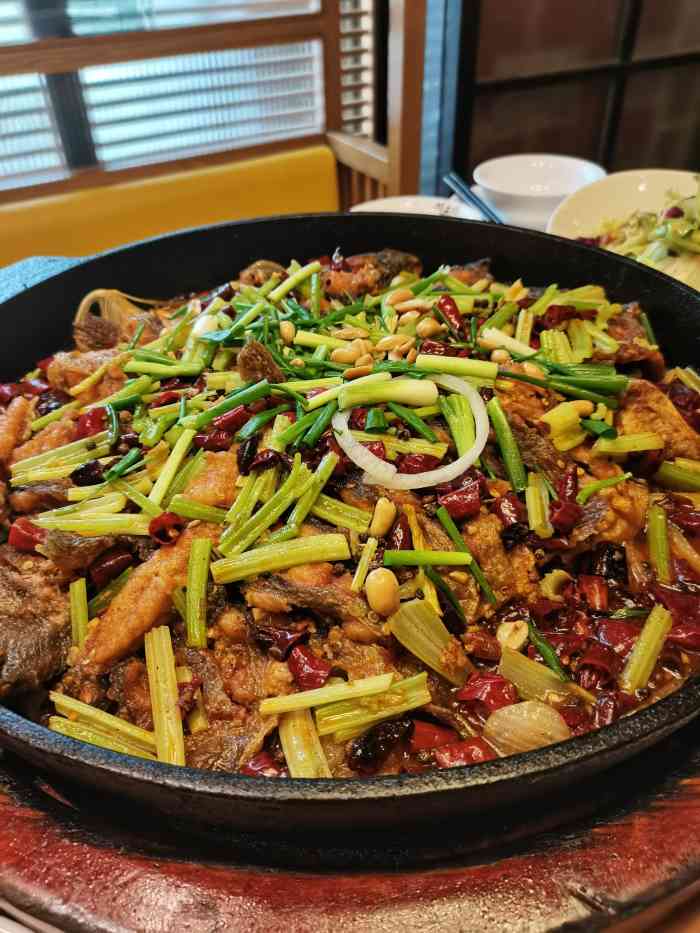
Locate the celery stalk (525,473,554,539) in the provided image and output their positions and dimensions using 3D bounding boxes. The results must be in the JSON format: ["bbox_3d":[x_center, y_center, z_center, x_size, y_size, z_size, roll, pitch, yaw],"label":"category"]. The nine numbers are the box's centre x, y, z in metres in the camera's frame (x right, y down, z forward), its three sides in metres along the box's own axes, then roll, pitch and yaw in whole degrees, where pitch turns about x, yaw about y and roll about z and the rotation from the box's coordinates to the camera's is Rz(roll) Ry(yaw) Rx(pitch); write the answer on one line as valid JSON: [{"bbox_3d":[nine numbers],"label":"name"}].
[{"bbox_3d":[0.069,0.014,0.256,0.008,0.006,0.027,2,46,5],"label":"celery stalk"}]

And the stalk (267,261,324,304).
[{"bbox_3d":[-0.030,-0.103,0.391,0.036,0.005,0.006,-39,51,-26],"label":"stalk"}]

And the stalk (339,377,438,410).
[{"bbox_3d":[0.016,-0.030,0.293,0.040,0.009,0.011,-2,39,0],"label":"stalk"}]

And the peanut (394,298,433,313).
[{"bbox_3d":[0.030,-0.076,0.329,0.018,0.005,0.007,-6,38,-7],"label":"peanut"}]

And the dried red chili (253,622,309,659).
[{"bbox_3d":[-0.022,0.055,0.221,0.016,0.005,0.008,19,44,17],"label":"dried red chili"}]

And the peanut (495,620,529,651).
[{"bbox_3d":[0.050,0.052,0.215,0.009,0.005,0.011,20,48,24],"label":"peanut"}]

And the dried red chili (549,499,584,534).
[{"bbox_3d":[0.071,0.016,0.230,0.010,0.009,0.009,0,38,1],"label":"dried red chili"}]

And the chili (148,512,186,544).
[{"bbox_3d":[-0.065,0.022,0.252,0.010,0.008,0.012,14,35,18],"label":"chili"}]

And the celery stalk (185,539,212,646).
[{"bbox_3d":[-0.043,0.035,0.201,0.006,0.005,0.039,-5,38,-5],"label":"celery stalk"}]

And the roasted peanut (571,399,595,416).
[{"bbox_3d":[0.097,-0.025,0.294,0.010,0.004,0.005,-15,42,-24],"label":"roasted peanut"}]

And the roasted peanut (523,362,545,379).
[{"bbox_3d":[0.078,-0.041,0.298,0.009,0.004,0.006,31,46,7],"label":"roasted peanut"}]

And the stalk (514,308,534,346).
[{"bbox_3d":[0.083,-0.066,0.335,0.007,0.005,0.035,9,45,13],"label":"stalk"}]

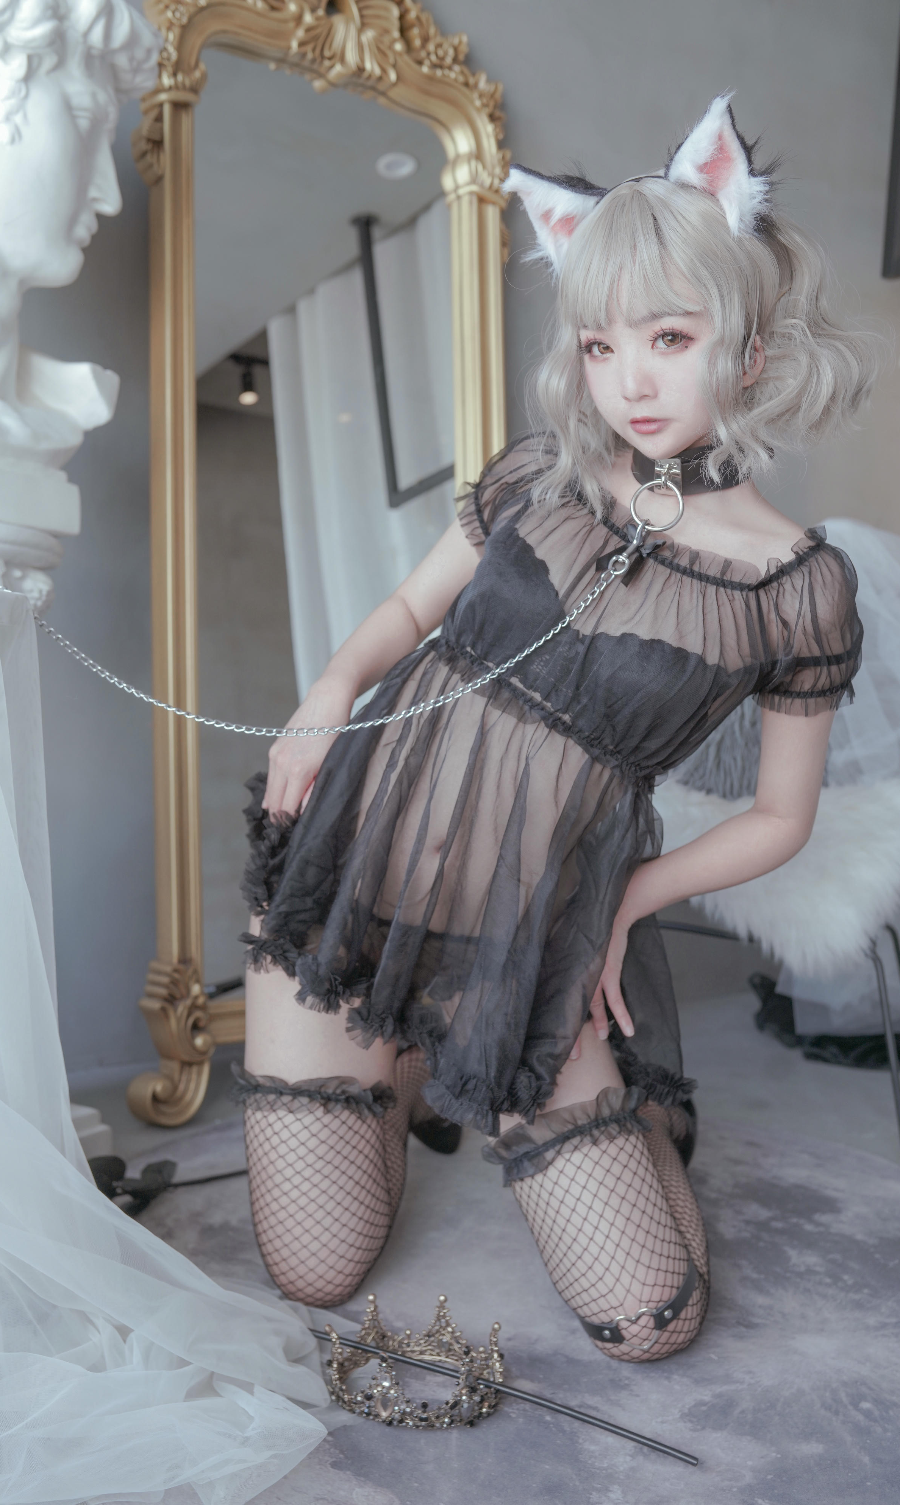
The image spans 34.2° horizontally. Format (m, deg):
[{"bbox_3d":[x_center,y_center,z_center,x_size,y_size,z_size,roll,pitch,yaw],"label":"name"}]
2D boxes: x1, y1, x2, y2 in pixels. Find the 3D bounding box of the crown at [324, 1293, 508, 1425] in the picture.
[{"bbox_3d":[-0.031,0.535,1.298,0.155,0.070,0.148,1,3,0],"label":"crown"}]

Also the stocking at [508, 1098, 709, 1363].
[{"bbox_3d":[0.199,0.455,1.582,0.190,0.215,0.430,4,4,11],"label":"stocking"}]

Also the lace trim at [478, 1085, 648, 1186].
[{"bbox_3d":[0.117,0.378,1.455,0.168,0.060,0.155,-25,-12,11],"label":"lace trim"}]

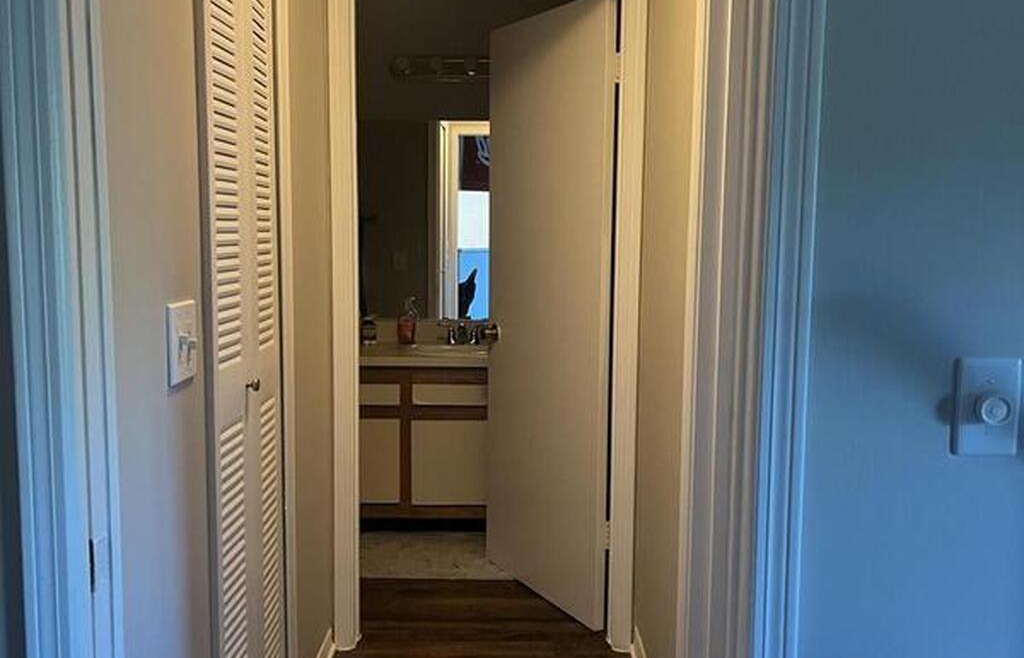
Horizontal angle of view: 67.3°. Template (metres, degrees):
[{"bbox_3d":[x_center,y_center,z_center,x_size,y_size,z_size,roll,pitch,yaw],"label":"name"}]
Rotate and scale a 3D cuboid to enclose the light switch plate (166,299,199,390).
[{"bbox_3d":[-0.511,0.022,1.196,0.016,0.120,0.088,1,6,0],"label":"light switch plate"}]

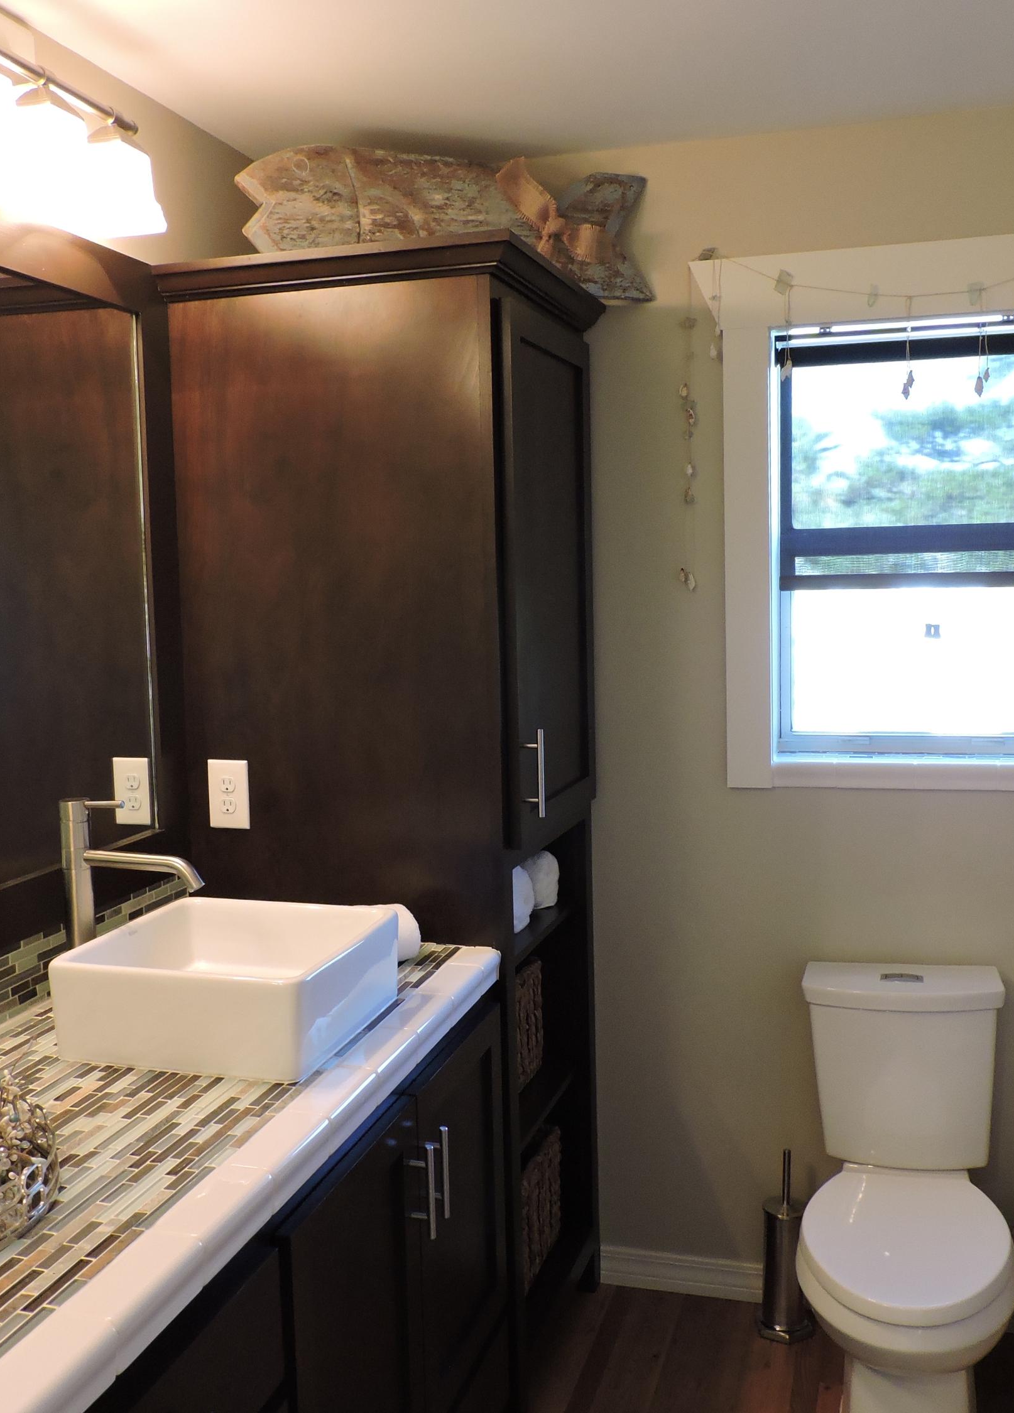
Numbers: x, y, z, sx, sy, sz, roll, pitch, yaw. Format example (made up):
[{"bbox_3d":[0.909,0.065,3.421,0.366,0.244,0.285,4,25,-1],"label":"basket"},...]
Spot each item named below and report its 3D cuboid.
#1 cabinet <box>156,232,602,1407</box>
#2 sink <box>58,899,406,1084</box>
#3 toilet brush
[{"bbox_3d":[-0.184,0.276,2.585,0.658,2.132,0.720,1,6,17],"label":"cabinet"},{"bbox_3d":[-0.393,0.396,1.894,0.378,0.131,0.373,1,6,17],"label":"sink"},{"bbox_3d":[0.592,1.116,2.739,0.112,0.395,0.112,1,6,17],"label":"toilet brush"}]

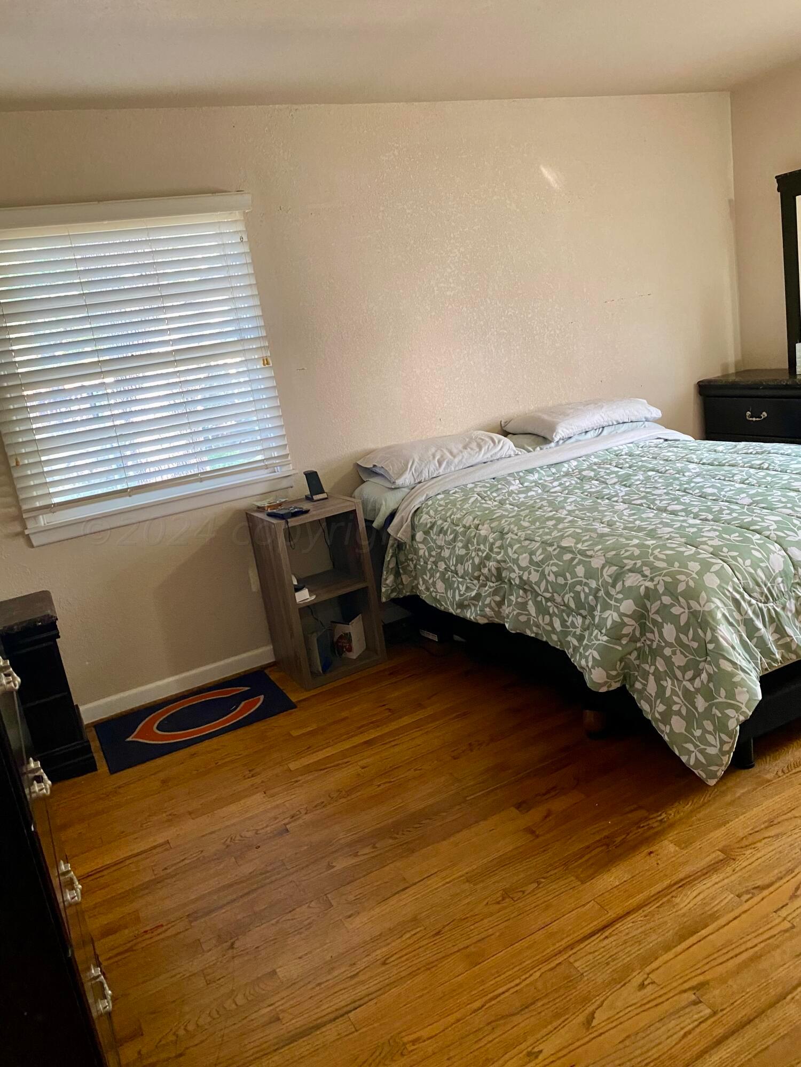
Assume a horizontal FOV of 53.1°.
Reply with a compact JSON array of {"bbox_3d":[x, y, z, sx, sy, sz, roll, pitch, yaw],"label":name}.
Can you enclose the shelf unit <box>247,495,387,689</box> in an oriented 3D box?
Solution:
[{"bbox_3d":[-0.381,0.239,3.660,0.402,0.748,0.396,-16,16,-26],"label":"shelf unit"}]

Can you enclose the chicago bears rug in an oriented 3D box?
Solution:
[{"bbox_3d":[-0.870,0.771,3.385,0.755,0.010,0.510,-16,15,-25],"label":"chicago bears rug"}]

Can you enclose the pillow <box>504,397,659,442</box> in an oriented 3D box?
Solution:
[{"bbox_3d":[0.951,-0.604,4.162,0.710,0.130,0.460,-16,18,-25],"label":"pillow"}]

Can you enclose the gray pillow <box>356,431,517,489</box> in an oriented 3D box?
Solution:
[{"bbox_3d":[0.175,-0.368,3.772,0.690,0.135,0.460,-16,19,-25],"label":"gray pillow"}]

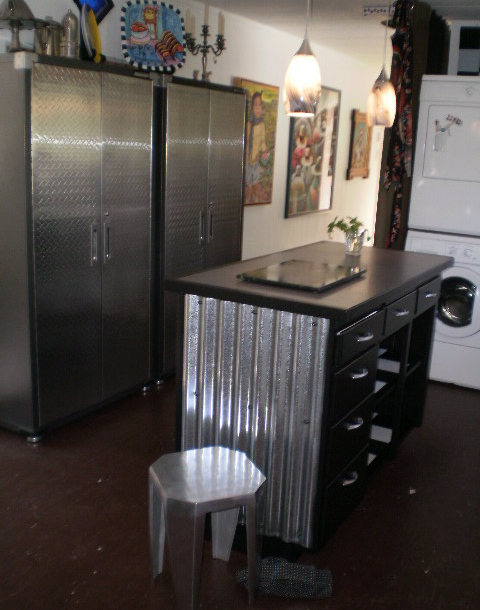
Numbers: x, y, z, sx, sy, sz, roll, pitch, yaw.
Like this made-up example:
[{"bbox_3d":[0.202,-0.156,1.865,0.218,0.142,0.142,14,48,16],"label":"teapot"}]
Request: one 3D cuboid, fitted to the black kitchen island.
[{"bbox_3d":[0.369,0.296,2.955,0.705,0.945,1.414,10,16,29],"label":"black kitchen island"}]

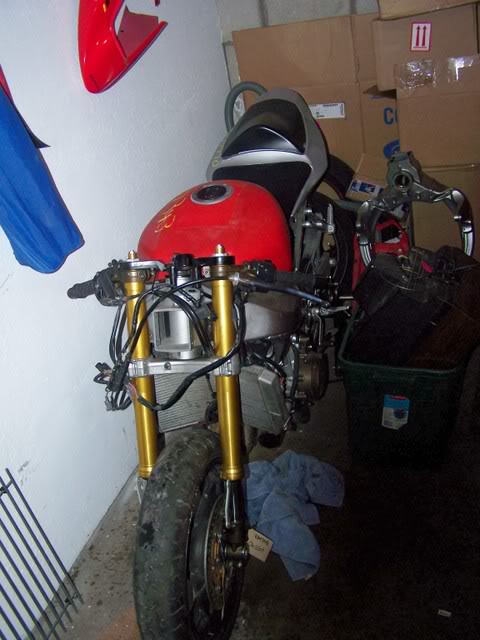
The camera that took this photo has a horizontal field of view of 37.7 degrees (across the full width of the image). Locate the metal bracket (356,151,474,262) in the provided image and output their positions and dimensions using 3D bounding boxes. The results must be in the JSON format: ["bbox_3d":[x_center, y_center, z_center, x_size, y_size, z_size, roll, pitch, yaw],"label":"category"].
[{"bbox_3d":[0.605,-0.375,2.450,0.400,0.440,0.220,1,31,22],"label":"metal bracket"}]

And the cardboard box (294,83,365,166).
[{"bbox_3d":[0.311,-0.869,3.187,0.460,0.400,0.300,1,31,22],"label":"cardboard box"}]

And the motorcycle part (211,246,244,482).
[{"bbox_3d":[-0.031,0.104,1.638,0.056,0.551,0.056,-2,4,15],"label":"motorcycle part"}]

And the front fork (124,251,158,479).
[{"bbox_3d":[-0.245,0.111,1.696,0.056,0.551,0.056,-2,4,15],"label":"front fork"}]

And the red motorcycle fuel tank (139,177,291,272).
[{"bbox_3d":[-0.051,-0.262,1.951,0.380,0.240,0.500,-2,30,17],"label":"red motorcycle fuel tank"}]

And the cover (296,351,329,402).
[{"bbox_3d":[0.227,0.176,2.159,0.070,0.140,0.140,-2,30,17],"label":"cover"}]

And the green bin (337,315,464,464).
[{"bbox_3d":[0.590,0.166,2.367,0.380,0.410,0.500,1,31,22],"label":"green bin"}]

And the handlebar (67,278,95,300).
[{"bbox_3d":[-0.408,-0.084,1.808,0.115,0.040,0.040,-11,23,40],"label":"handlebar"}]

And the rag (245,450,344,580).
[{"bbox_3d":[0.161,0.580,2.115,0.320,0.090,0.430,-7,29,9],"label":"rag"}]

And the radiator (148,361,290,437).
[{"bbox_3d":[-0.036,0.214,1.998,0.350,0.210,0.110,-2,30,17],"label":"radiator"}]

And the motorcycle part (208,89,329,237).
[{"bbox_3d":[0.116,-0.562,2.432,0.370,0.320,0.720,-2,30,17],"label":"motorcycle part"}]

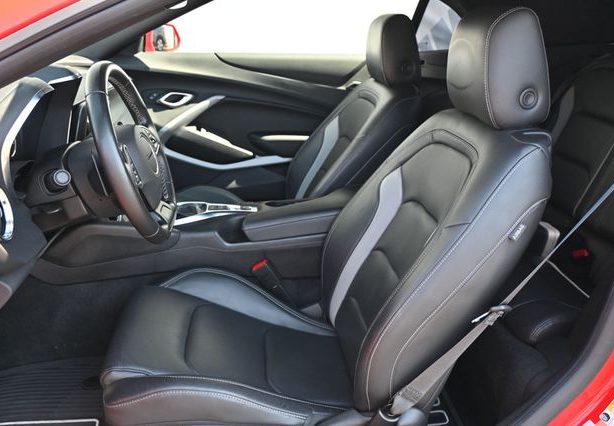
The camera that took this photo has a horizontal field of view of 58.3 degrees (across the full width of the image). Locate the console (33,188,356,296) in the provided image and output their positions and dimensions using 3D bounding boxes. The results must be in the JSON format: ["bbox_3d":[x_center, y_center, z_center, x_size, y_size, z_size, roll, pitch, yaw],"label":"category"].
[{"bbox_3d":[-0.267,0.060,1.524,0.880,0.240,0.270,-1,19,-6],"label":"console"}]

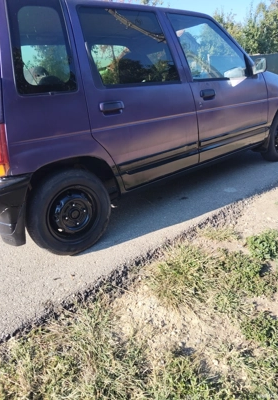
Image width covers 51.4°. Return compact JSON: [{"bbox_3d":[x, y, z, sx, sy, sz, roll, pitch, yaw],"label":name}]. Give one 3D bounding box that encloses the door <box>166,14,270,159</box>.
[{"bbox_3d":[0.677,-0.946,2.385,1.050,1.085,0.200,-22,19,-32],"label":"door"}]

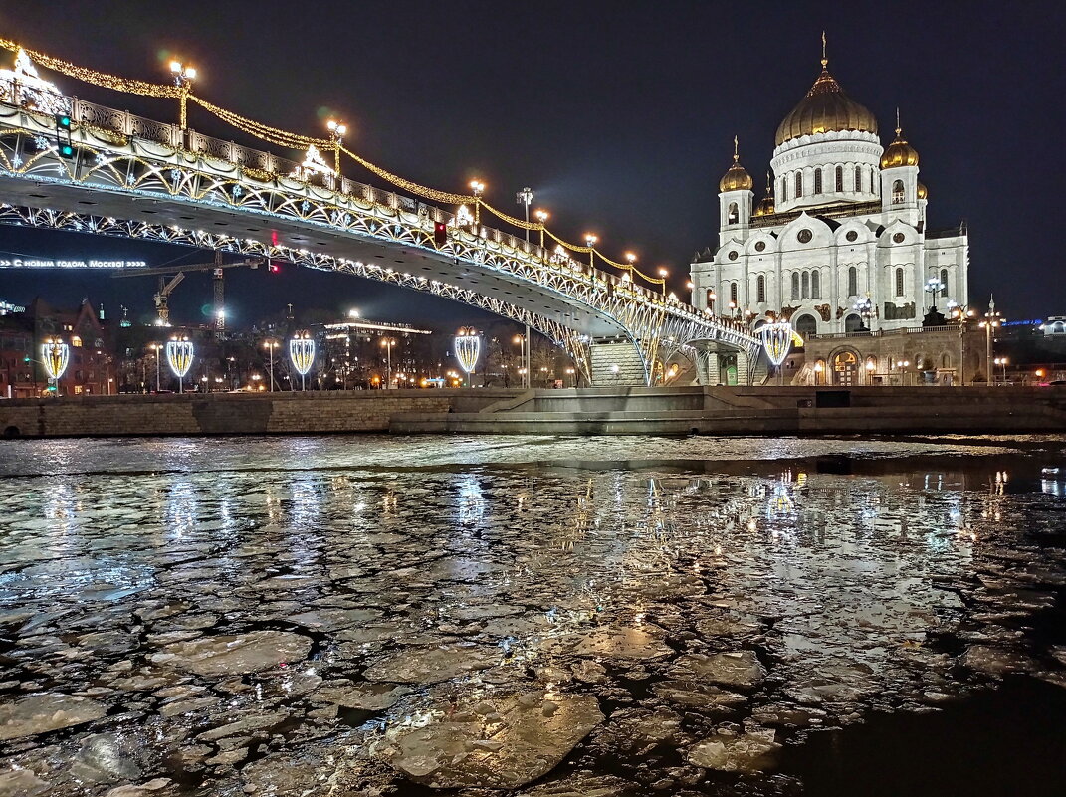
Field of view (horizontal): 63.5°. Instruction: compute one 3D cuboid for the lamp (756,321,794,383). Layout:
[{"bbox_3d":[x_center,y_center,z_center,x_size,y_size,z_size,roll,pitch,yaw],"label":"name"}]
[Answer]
[{"bbox_3d":[30.070,-5.267,106.000,3.400,9.000,3.300,-1,1,6],"label":"lamp"}]

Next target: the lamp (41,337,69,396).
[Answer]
[{"bbox_3d":[-74.324,-4.568,134.000,3.800,10.100,3.700,-1,1,0],"label":"lamp"}]

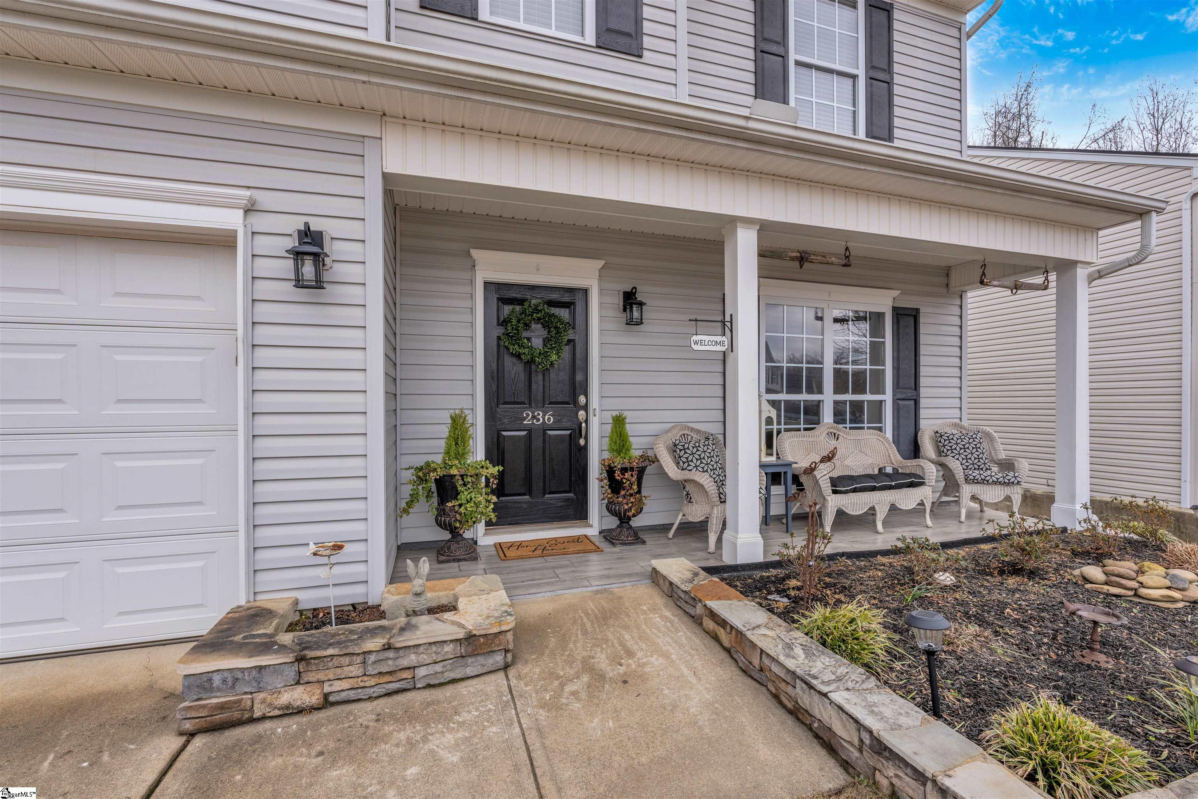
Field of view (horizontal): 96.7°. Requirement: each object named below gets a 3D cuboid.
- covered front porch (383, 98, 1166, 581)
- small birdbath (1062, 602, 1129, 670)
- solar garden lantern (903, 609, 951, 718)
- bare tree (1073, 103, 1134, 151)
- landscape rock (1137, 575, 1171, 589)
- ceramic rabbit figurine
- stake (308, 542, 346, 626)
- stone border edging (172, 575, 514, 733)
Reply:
[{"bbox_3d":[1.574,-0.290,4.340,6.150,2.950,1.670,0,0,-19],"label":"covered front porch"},{"bbox_3d":[2.175,1.025,2.340,0.210,0.240,0.170,0,0,25],"label":"small birdbath"},{"bbox_3d":[1.187,0.943,1.900,0.145,0.390,0.145,-6,0,-19],"label":"solar garden lantern"},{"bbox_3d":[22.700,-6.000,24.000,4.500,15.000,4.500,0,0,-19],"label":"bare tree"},{"bbox_3d":[3.177,1.046,3.050,0.160,0.065,0.110,0,0,21],"label":"landscape rock"},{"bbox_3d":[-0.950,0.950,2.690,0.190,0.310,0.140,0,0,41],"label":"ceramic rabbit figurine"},{"bbox_3d":[-1.312,0.893,2.580,0.180,0.420,0.120,-3,0,0],"label":"stake"},{"bbox_3d":[-1.099,1.143,2.572,1.320,0.255,0.690,0,0,-19],"label":"stone border edging"}]

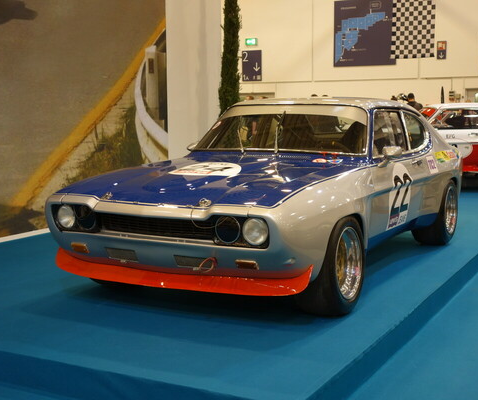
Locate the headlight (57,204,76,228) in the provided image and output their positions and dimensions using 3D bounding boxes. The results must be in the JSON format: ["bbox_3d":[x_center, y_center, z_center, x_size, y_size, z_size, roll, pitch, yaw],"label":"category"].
[{"bbox_3d":[-0.974,0.096,4.199,0.143,0.143,0.080,3,7,28],"label":"headlight"}]

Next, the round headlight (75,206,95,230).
[{"bbox_3d":[-0.839,0.103,4.127,0.143,0.143,0.080,3,7,28],"label":"round headlight"}]

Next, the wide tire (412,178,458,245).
[{"bbox_3d":[1.705,0.088,6.353,0.290,0.592,0.592,3,7,28],"label":"wide tire"}]

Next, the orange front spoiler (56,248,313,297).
[{"bbox_3d":[-0.402,0.375,4.013,1.610,0.140,0.370,3,7,28],"label":"orange front spoiler"}]

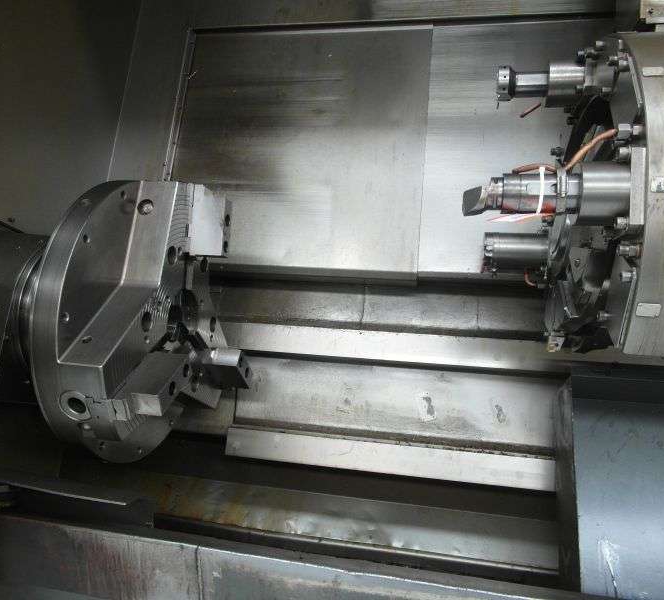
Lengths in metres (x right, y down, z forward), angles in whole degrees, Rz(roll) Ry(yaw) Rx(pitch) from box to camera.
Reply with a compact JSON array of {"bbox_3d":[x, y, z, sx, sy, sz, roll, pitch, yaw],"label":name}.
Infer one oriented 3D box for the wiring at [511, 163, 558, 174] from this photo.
[{"bbox_3d":[0.322,-0.210,0.850,0.067,0.017,0.012,3,18,10],"label":"wiring"}]

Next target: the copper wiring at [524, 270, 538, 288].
[{"bbox_3d":[0.465,-0.048,1.240,0.027,0.037,0.020,3,18,10],"label":"copper wiring"}]

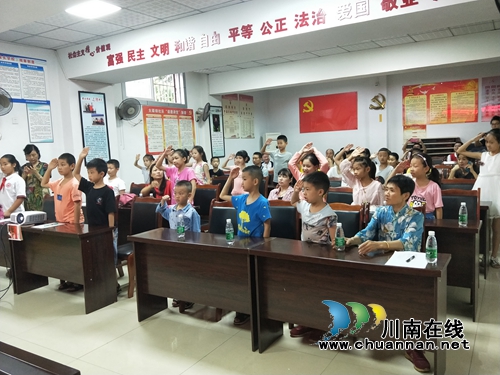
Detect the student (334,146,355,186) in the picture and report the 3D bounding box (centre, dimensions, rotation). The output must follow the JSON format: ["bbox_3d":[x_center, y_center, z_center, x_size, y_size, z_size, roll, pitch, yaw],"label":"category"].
[{"bbox_3d":[1.360,0.179,4.988,0.420,1.470,0.300,1,6,30],"label":"student"}]

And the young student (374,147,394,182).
[{"bbox_3d":[2.040,0.077,5.436,0.390,1.350,0.300,1,7,30],"label":"young student"}]

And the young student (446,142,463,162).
[{"bbox_3d":[3.805,-0.140,6.754,0.450,1.389,0.420,1,7,25],"label":"young student"}]

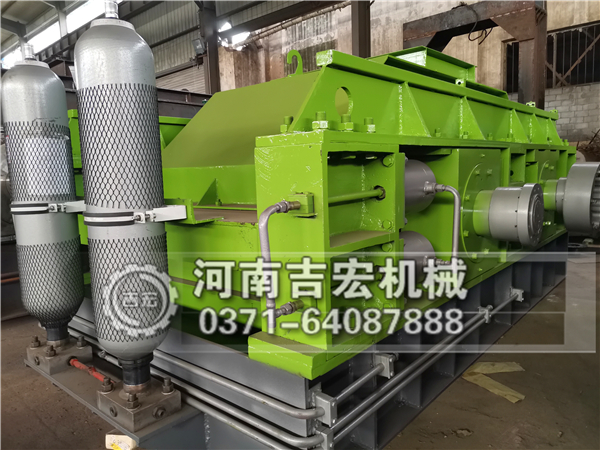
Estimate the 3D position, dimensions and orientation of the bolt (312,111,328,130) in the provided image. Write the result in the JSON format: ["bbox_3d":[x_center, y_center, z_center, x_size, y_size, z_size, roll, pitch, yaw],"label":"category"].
[{"bbox_3d":[0.085,-0.411,1.803,0.069,0.083,0.068,4,9,41],"label":"bolt"}]

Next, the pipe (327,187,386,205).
[{"bbox_3d":[0.229,-0.122,2.012,0.024,0.024,0.504,4,11,41],"label":"pipe"}]

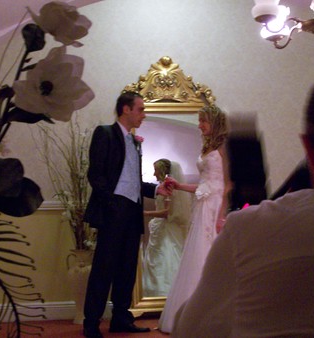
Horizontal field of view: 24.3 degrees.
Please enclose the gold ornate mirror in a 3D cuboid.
[{"bbox_3d":[0.119,0.149,6.200,0.800,2.200,0.140,-1,-8,-8],"label":"gold ornate mirror"}]

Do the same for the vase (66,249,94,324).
[{"bbox_3d":[-0.630,0.976,6.050,0.240,0.630,0.210,-1,-3,-8],"label":"vase"}]

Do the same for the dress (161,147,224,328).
[{"bbox_3d":[0.396,0.540,5.500,0.780,1.370,0.680,0,-3,-20],"label":"dress"}]

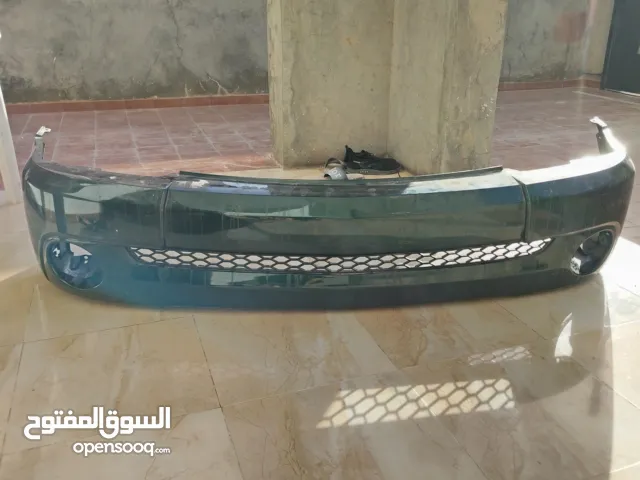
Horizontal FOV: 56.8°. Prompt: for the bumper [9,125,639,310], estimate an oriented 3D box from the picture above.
[{"bbox_3d":[0.067,-0.093,1.751,1.801,0.394,0.535,-1,22,-4],"label":"bumper"}]

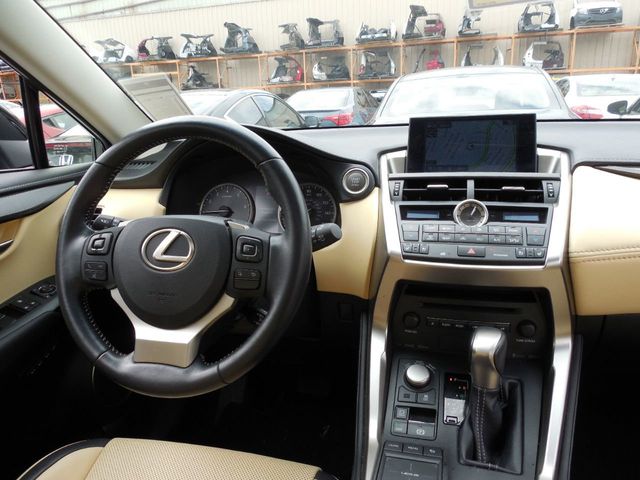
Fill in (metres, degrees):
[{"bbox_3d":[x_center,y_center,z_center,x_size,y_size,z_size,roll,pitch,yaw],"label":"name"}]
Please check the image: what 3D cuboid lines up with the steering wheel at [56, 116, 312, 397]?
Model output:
[{"bbox_3d":[-0.183,0.018,0.631,0.370,0.370,0.095,2,-9,16],"label":"steering wheel"}]

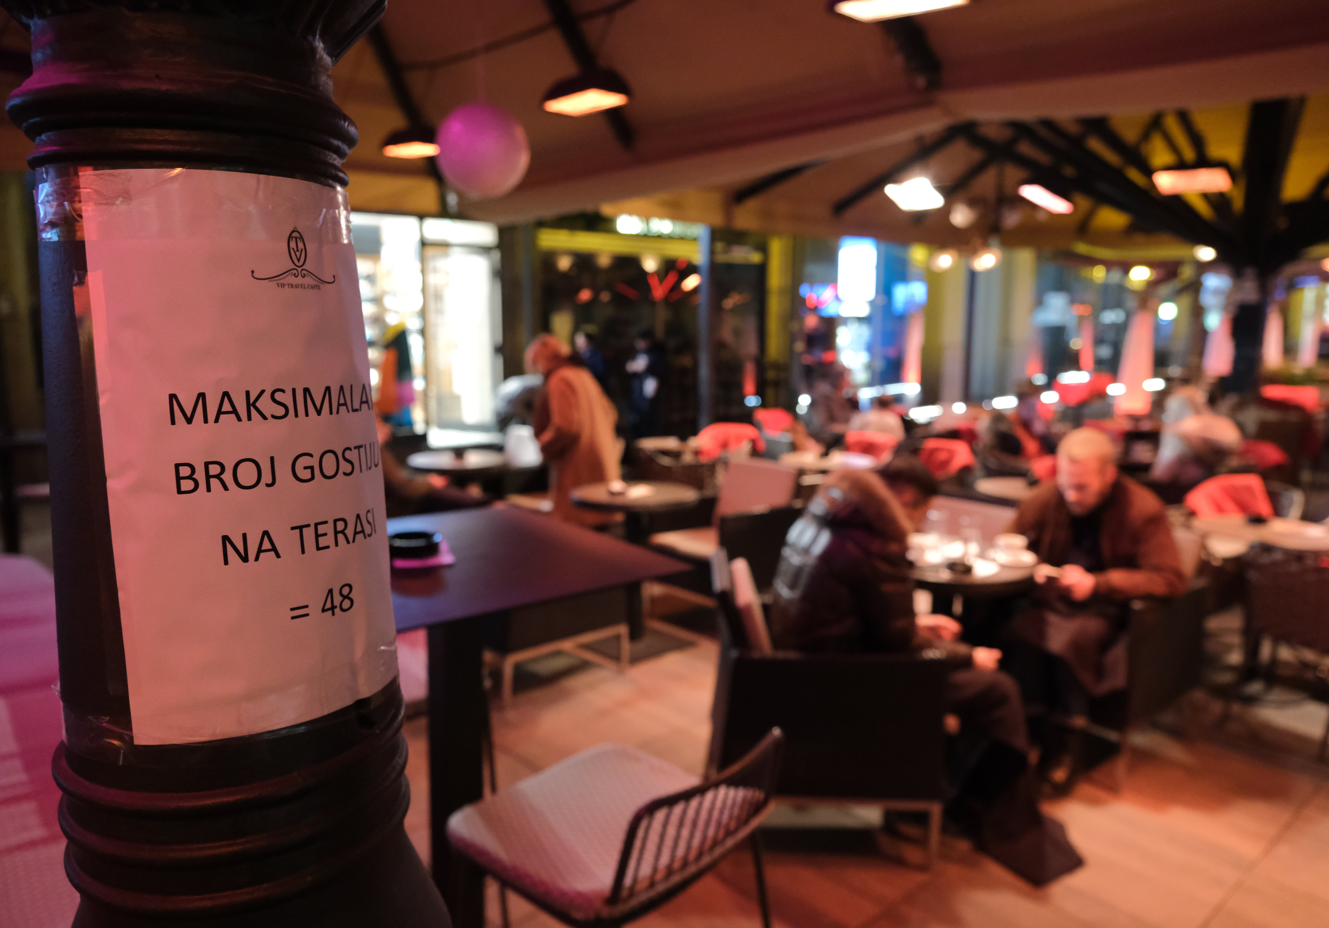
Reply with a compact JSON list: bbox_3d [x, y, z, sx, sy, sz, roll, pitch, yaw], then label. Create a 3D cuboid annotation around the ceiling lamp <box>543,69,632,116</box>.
[{"bbox_3d":[-0.344,-1.654,4.067,0.240,0.140,0.370,-6,11,-39],"label":"ceiling lamp"}]

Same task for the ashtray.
[{"bbox_3d":[-0.583,0.184,2.136,0.130,0.034,0.130,0,9,0],"label":"ashtray"}]

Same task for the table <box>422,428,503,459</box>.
[{"bbox_3d":[-1.329,0.205,6.260,0.620,0.740,0.620,0,9,0],"label":"table"}]

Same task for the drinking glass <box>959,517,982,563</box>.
[{"bbox_3d":[1.073,0.264,3.243,0.069,0.135,0.069,0,8,0],"label":"drinking glass"}]

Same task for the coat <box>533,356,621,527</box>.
[{"bbox_3d":[-0.476,-0.124,5.048,0.480,0.960,0.540,2,9,8],"label":"coat"}]

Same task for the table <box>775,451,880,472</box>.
[{"bbox_3d":[0.978,0.347,5.647,0.610,0.735,0.610,0,8,0],"label":"table"}]

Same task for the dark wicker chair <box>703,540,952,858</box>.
[{"bbox_3d":[0.484,0.735,2.978,0.680,0.790,0.630,1,9,5],"label":"dark wicker chair"}]

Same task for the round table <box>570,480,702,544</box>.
[{"bbox_3d":[-0.140,0.510,4.501,0.610,0.735,0.610,0,8,0],"label":"round table"}]

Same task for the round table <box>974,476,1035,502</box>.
[{"bbox_3d":[1.843,0.492,4.673,0.620,0.740,0.620,0,9,0],"label":"round table"}]

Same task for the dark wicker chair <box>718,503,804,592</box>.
[{"bbox_3d":[0.332,0.423,4.884,0.660,0.800,0.620,-7,11,-40],"label":"dark wicker chair"}]

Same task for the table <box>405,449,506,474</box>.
[{"bbox_3d":[-1.234,0.341,5.599,0.610,0.735,0.610,0,8,0],"label":"table"}]

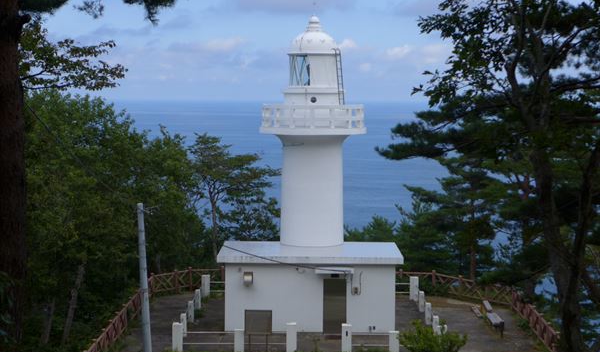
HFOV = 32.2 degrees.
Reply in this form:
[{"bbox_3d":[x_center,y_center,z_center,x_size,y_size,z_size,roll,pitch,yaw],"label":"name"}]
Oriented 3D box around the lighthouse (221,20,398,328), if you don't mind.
[{"bbox_3d":[0.450,-0.283,39.968,6.682,11.643,5.879,0,4,0],"label":"lighthouse"}]

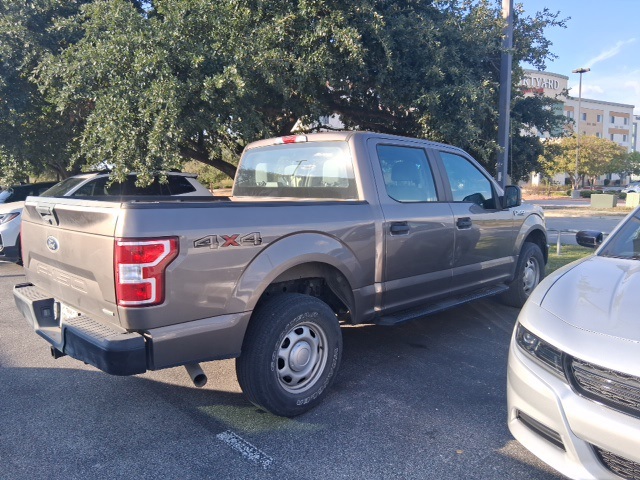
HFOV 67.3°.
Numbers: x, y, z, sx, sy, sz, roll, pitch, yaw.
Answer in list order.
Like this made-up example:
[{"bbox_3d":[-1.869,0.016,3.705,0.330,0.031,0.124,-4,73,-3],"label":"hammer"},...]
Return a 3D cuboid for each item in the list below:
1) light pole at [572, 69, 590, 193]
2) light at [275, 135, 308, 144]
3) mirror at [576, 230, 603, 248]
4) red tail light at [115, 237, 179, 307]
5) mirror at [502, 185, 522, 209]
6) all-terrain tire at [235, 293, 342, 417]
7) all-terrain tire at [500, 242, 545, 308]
[{"bbox_3d":[20.166,-8.224,37.413,1.250,9.950,0.650,5,9,38],"label":"light pole"},{"bbox_3d":[-0.249,-0.868,4.171,0.080,0.060,0.410,-7,10,-44],"label":"light"},{"bbox_3d":[2.189,-0.004,3.900,0.150,0.140,0.220,-7,10,-44],"label":"mirror"},{"bbox_3d":[-0.851,0.148,2.403,0.270,0.345,0.150,-7,10,-44],"label":"red tail light"},{"bbox_3d":[1.887,-0.426,4.769,0.140,0.240,0.225,-7,10,-44],"label":"mirror"},{"bbox_3d":[-0.185,0.751,3.210,0.785,0.785,0.265,-7,10,-44],"label":"all-terrain tire"},{"bbox_3d":[2.426,0.415,5.762,0.785,0.785,0.265,-7,10,-44],"label":"all-terrain tire"}]

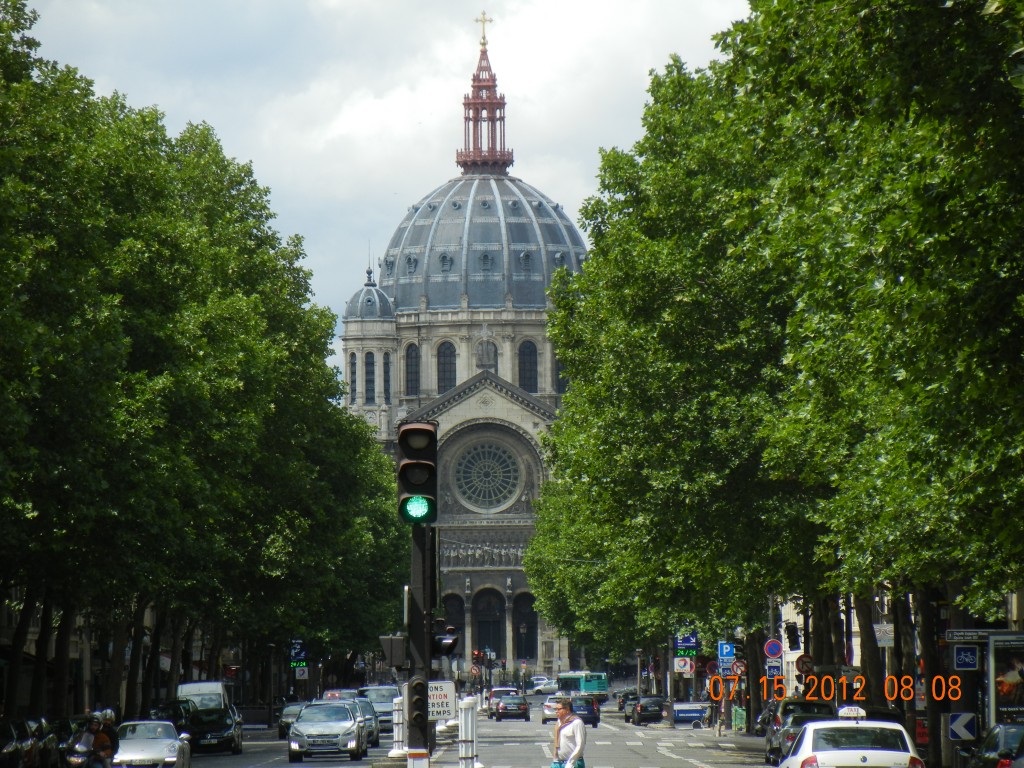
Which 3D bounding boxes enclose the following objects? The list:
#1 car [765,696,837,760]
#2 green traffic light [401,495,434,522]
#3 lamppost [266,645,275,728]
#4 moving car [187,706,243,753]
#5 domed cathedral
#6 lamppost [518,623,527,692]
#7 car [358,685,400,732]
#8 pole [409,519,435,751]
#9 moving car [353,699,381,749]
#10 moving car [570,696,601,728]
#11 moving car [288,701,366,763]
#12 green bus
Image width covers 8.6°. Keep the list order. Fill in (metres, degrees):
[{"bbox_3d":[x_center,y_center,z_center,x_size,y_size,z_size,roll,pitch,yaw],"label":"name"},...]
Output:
[{"bbox_3d":[7.565,8.986,175.500,1.830,1.670,4.500,0,-3,0],"label":"car"},{"bbox_3d":[-0.840,1.112,60.500,0.320,0.280,0.300,0,-3,-3],"label":"green traffic light"},{"bbox_3d":[-10.771,13.498,303.000,0.380,3.850,0.380,0,-3,0],"label":"lamppost"},{"bbox_3d":[-8.851,10.209,200.000,1.800,1.450,4.400,0,-3,0],"label":"moving car"},{"bbox_3d":[-3.013,-4.114,785.000,34.000,78.000,60.000,0,-3,-1],"label":"domed cathedral"},{"bbox_3d":[1.205,27.454,680.000,0.750,7.000,0.750,0,-3,0],"label":"lamppost"},{"bbox_3d":[-5.359,13.226,274.000,1.880,1.920,4.750,0,-3,0],"label":"car"},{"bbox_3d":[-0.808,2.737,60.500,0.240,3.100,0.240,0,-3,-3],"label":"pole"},{"bbox_3d":[-5.125,10.834,217.000,1.800,1.580,4.400,0,-3,0],"label":"moving car"},{"bbox_3d":[3.616,16.730,345.000,1.780,1.570,4.300,0,-3,-1],"label":"moving car"},{"bbox_3d":[-4.846,9.096,176.500,1.850,1.480,4.800,0,-3,0],"label":"moving car"},{"bbox_3d":[6.723,28.625,637.000,2.500,3.100,11.800,1,-3,-12],"label":"green bus"}]

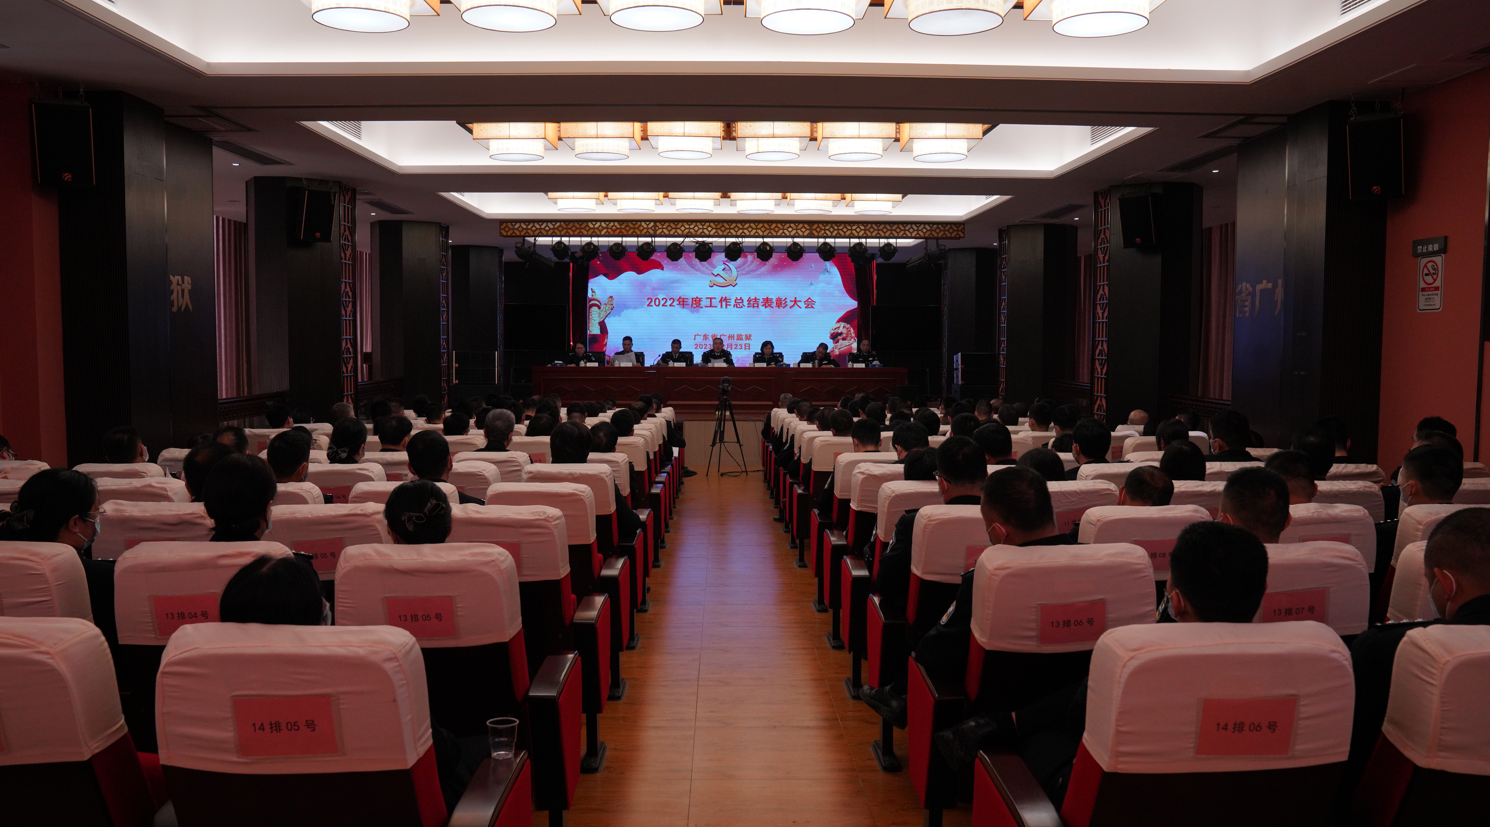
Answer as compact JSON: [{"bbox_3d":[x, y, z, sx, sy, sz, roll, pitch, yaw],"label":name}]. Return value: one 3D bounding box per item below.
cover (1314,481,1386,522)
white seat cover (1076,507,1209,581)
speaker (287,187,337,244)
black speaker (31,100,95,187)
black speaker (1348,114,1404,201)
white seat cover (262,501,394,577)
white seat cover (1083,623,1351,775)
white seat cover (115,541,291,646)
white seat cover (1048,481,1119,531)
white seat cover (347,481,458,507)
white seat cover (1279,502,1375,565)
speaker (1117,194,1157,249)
[{"bbox_3d":[2.599,0.433,4.759,0.441,0.255,0.150,0,14,-1],"label":"cover"},{"bbox_3d":[1.398,0.457,3.789,0.465,0.260,0.150,0,12,-1],"label":"white seat cover"},{"bbox_3d":[-4.883,-2.231,12.150,0.370,0.590,0.380,18,13,35],"label":"speaker"},{"bbox_3d":[-4.654,-1.838,7.353,0.360,0.550,0.360,-2,16,-25],"label":"black speaker"},{"bbox_3d":[4.421,-1.794,7.533,0.360,0.550,0.360,3,17,33],"label":"black speaker"},{"bbox_3d":[-1.409,0.423,3.642,0.440,0.240,0.155,0,12,2],"label":"white seat cover"},{"bbox_3d":[0.848,0.512,1.958,0.440,0.240,0.155,0,12,-4],"label":"white seat cover"},{"bbox_3d":[-1.427,0.486,2.918,0.465,0.255,0.185,0,4,-1],"label":"white seat cover"},{"bbox_3d":[1.416,0.436,4.712,0.441,0.255,0.150,0,14,-1],"label":"white seat cover"},{"bbox_3d":[-1.460,0.430,4.654,0.465,0.260,0.150,0,12,-1],"label":"white seat cover"},{"bbox_3d":[2.025,0.458,3.854,0.465,0.255,0.185,0,4,-1],"label":"white seat cover"},{"bbox_3d":[3.969,-1.954,10.794,0.295,0.500,0.290,3,23,34],"label":"speaker"}]

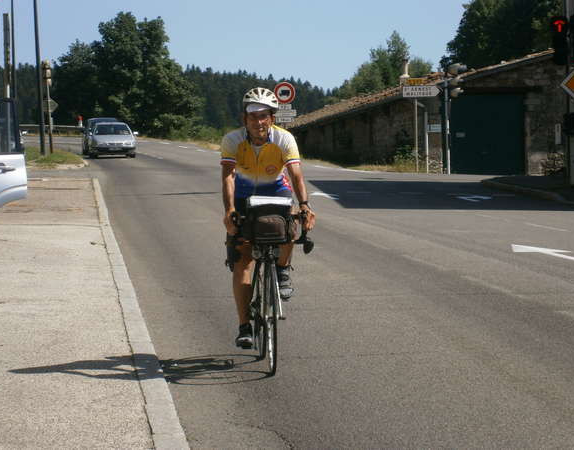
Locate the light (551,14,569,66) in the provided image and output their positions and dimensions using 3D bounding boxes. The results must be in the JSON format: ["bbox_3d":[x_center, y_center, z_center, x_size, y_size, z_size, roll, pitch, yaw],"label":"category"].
[{"bbox_3d":[5.744,-3.889,47.500,0.380,1.010,0.380,-2,3,2],"label":"light"}]

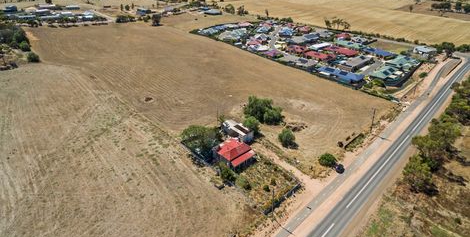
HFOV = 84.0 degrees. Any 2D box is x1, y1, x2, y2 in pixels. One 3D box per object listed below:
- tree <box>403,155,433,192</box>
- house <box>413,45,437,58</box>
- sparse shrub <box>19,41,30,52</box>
[{"bbox_3d":[61.340,18.580,87.970,8.500,12.000,8.500,0,29,0],"label":"tree"},{"bbox_3d":[159.330,-56.520,219.560,14.500,5.500,12.500,-20,35,-33],"label":"house"},{"bbox_3d":[-192.460,-66.090,239.290,9.000,7.800,9.000,0,29,0],"label":"sparse shrub"}]

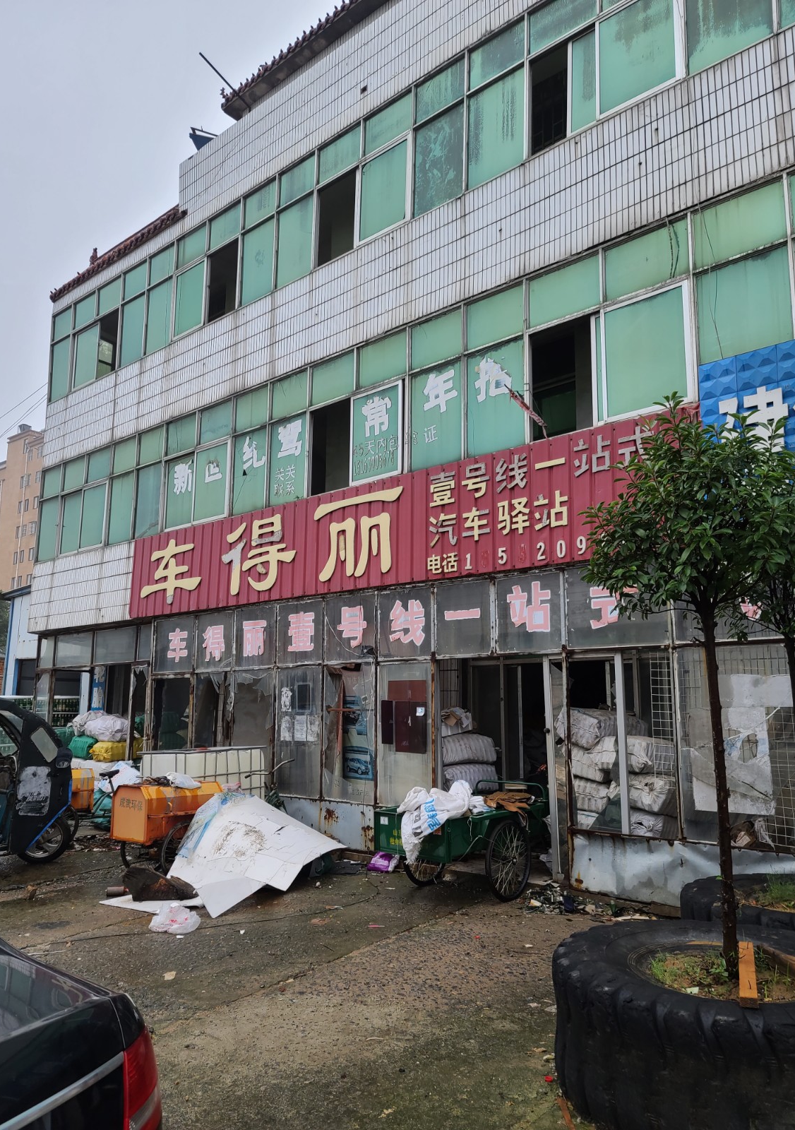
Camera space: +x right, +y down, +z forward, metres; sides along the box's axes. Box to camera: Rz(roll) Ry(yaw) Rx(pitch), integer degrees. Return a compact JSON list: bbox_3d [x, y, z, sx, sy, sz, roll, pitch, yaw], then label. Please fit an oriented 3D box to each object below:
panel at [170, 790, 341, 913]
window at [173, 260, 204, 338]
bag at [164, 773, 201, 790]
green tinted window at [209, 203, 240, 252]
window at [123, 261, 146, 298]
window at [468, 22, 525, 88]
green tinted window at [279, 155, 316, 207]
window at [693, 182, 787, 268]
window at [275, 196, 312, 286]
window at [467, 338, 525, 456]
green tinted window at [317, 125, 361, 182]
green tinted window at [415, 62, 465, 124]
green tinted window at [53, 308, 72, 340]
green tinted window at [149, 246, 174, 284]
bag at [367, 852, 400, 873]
[{"bbox_3d":[-1.471,2.629,7.618,1.400,0.760,1.700,-4,-11,24],"label":"panel"},{"bbox_3d":[-3.178,-4.051,12.484,0.741,1.017,0.060,-8,-13,41],"label":"window"},{"bbox_3d":[-2.270,2.279,8.600,0.320,0.160,0.250,8,-13,-39],"label":"bag"},{"bbox_3d":[-2.536,-4.956,12.030,0.715,0.454,0.090,-9,-13,40],"label":"green tinted window"},{"bbox_3d":[-4.366,-4.737,13.613,0.718,0.405,0.080,-8,-13,41],"label":"window"},{"bbox_3d":[1.092,-5.541,8.904,0.717,0.407,0.090,-9,-13,40],"label":"window"},{"bbox_3d":[-1.353,-5.174,11.022,0.705,0.471,0.060,-8,-13,41],"label":"green tinted window"},{"bbox_3d":[2.844,-2.829,6.816,0.744,0.520,0.060,-8,-13,41],"label":"window"},{"bbox_3d":[-1.355,-4.290,10.846,0.699,1.034,0.080,-8,-13,41],"label":"window"},{"bbox_3d":[1.055,-1.816,8.890,0.761,1.151,0.080,-8,-13,41],"label":"window"},{"bbox_3d":[-0.804,-5.661,11.258,0.822,0.466,0.080,-8,-13,41],"label":"green tinted window"},{"bbox_3d":[0.521,-5.844,10.093,0.779,0.445,0.080,-8,-13,41],"label":"green tinted window"},{"bbox_3d":[-6.321,-4.535,15.415,0.685,0.519,0.060,-8,-13,41],"label":"green tinted window"},{"bbox_3d":[-3.799,-4.831,13.180,0.652,0.507,0.060,-8,-13,41],"label":"green tinted window"},{"bbox_3d":[-0.140,2.950,8.130,0.260,0.160,0.190,-4,-11,25],"label":"bag"}]

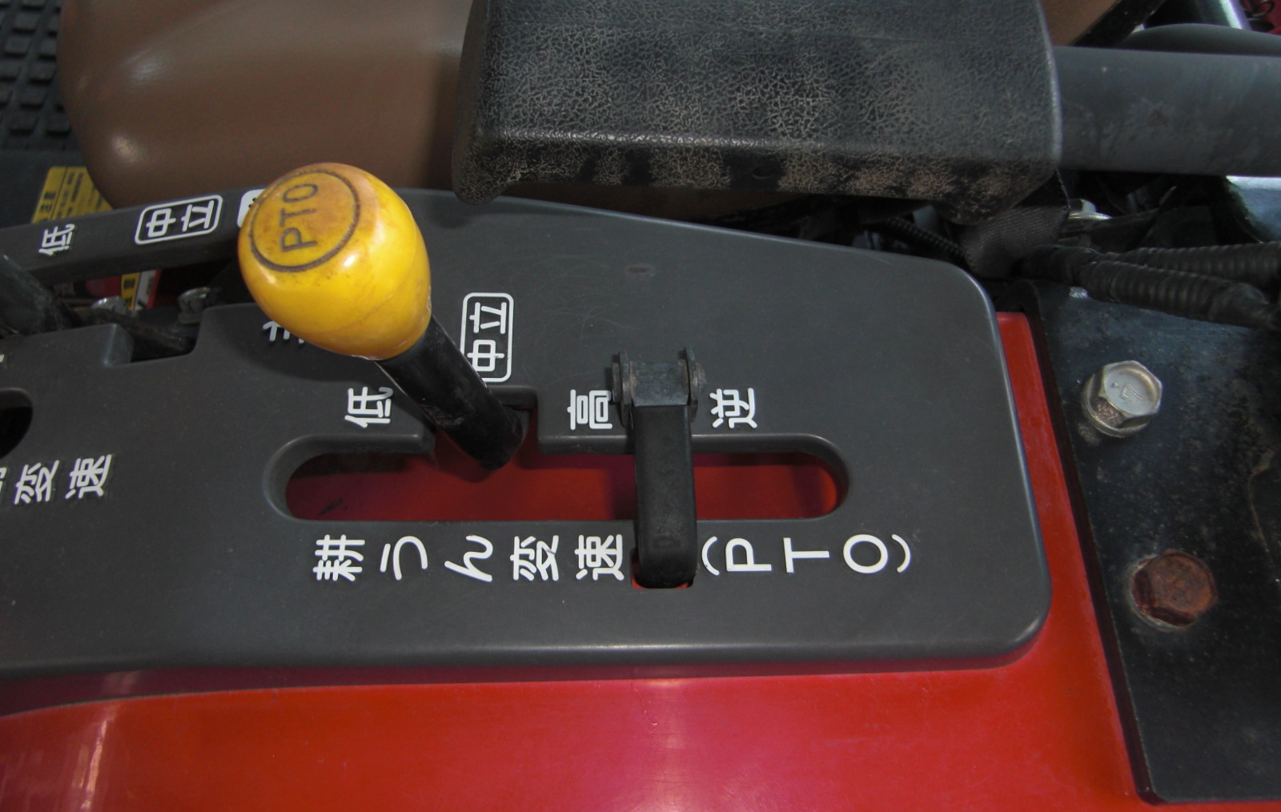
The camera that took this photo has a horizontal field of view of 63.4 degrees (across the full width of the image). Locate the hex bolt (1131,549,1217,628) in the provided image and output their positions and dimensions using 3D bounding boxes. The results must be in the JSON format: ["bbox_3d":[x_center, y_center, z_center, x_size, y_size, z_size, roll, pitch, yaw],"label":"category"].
[{"bbox_3d":[0.142,0.048,0.275,0.020,0.007,0.018,22,64,9],"label":"hex bolt"}]

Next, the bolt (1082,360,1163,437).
[{"bbox_3d":[0.140,-0.003,0.300,0.021,0.008,0.021,-38,70,-20],"label":"bolt"}]

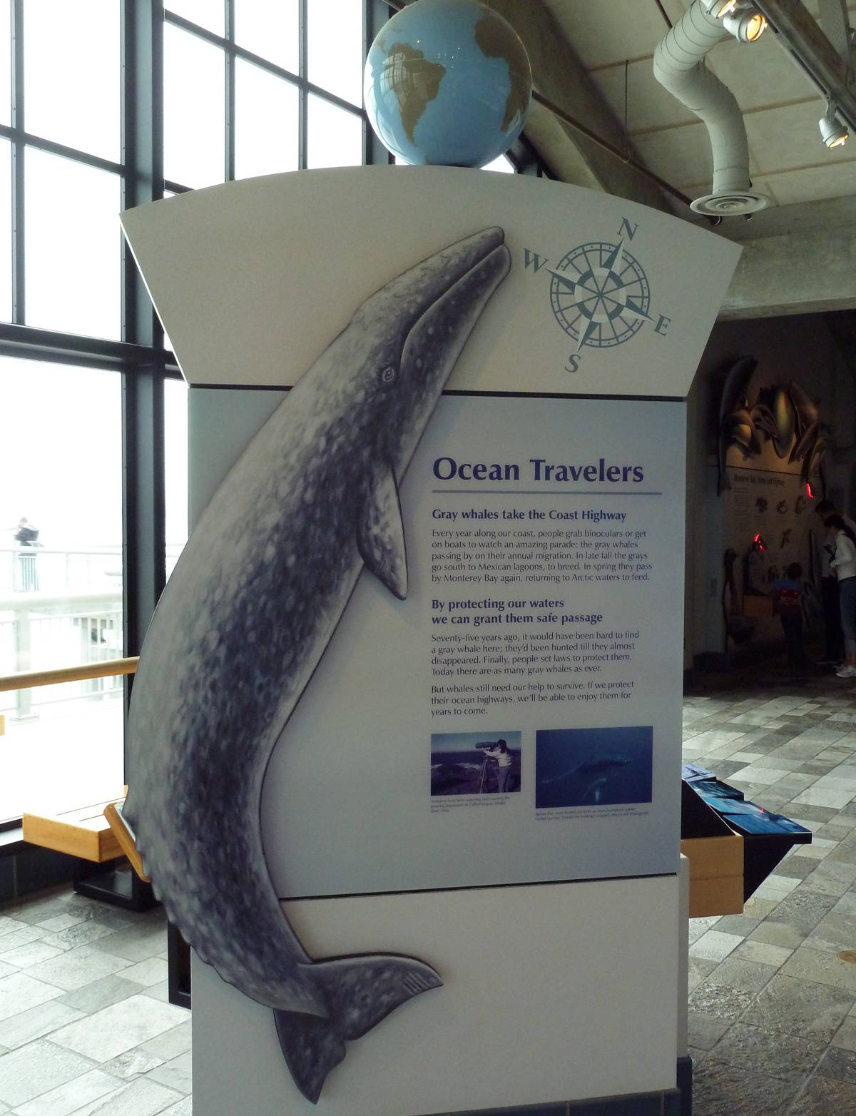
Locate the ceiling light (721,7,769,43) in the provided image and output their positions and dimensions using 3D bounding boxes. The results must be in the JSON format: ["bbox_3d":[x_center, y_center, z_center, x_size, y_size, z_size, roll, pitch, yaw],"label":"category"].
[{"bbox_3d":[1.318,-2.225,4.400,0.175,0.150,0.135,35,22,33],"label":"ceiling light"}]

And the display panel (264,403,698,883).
[{"bbox_3d":[0.043,0.208,2.595,1.224,1.212,0.060,0,2,-11],"label":"display panel"}]

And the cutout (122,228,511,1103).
[{"bbox_3d":[-0.250,0.258,2.490,0.905,2.094,0.060,0,2,-11],"label":"cutout"}]

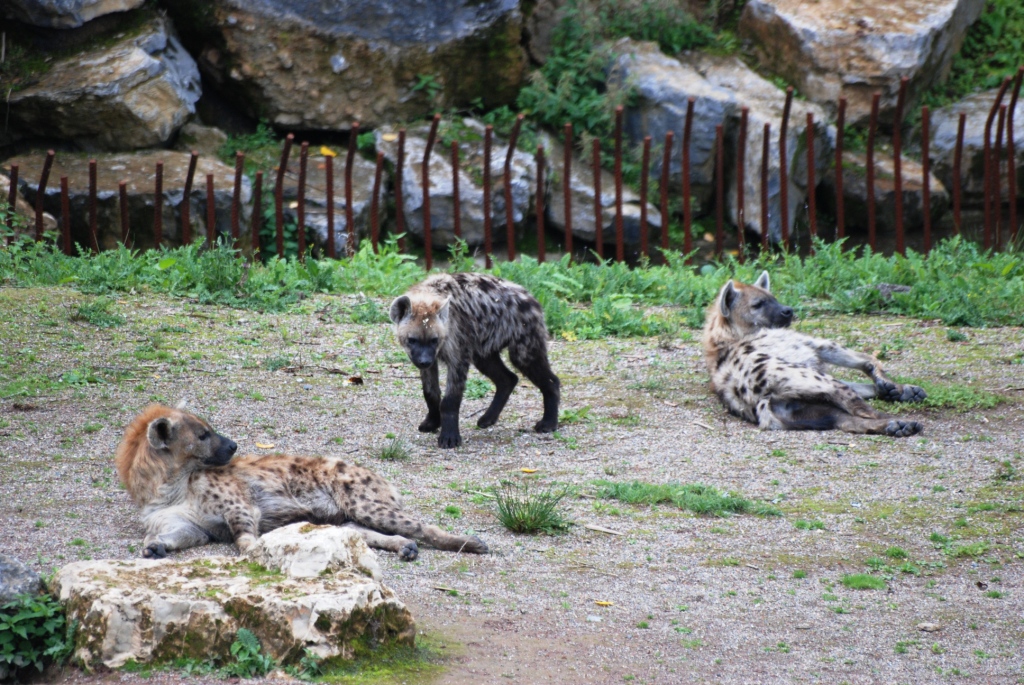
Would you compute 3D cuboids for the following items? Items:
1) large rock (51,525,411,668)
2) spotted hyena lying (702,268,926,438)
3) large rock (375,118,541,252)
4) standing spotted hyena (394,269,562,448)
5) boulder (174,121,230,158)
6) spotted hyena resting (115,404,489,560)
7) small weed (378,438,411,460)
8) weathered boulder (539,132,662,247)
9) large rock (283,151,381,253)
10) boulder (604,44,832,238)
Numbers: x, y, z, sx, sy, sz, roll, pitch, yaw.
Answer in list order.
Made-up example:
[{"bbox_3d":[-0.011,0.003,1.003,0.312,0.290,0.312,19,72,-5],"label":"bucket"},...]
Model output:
[{"bbox_3d":[-0.867,0.788,35.756,1.129,0.352,0.750,0,8,0],"label":"large rock"},{"bbox_3d":[1.167,0.049,44.500,0.750,0.460,1.050,-1,8,-8],"label":"spotted hyena lying"},{"bbox_3d":[-0.225,-0.625,45.900,0.645,0.429,0.520,0,8,0],"label":"large rock"},{"bbox_3d":[-0.142,0.055,43.800,0.280,0.630,0.880,6,9,37],"label":"standing spotted hyena"},{"bbox_3d":[-1.375,-0.892,50.900,0.250,0.150,0.220,0,8,0],"label":"boulder"},{"bbox_3d":[-0.748,0.494,41.000,1.260,0.490,0.600,-1,8,-10],"label":"spotted hyena resting"},{"bbox_3d":[-0.403,0.367,39.553,0.110,0.061,0.100,0,8,0],"label":"small weed"},{"bbox_3d":[0.352,-0.605,45.900,0.494,0.404,0.420,0,8,0],"label":"weathered boulder"},{"bbox_3d":[-0.781,-0.606,49.900,0.440,0.420,0.450,0,8,0],"label":"large rock"},{"bbox_3d":[0.828,-0.802,46.000,0.886,0.707,0.720,0,8,0],"label":"boulder"}]

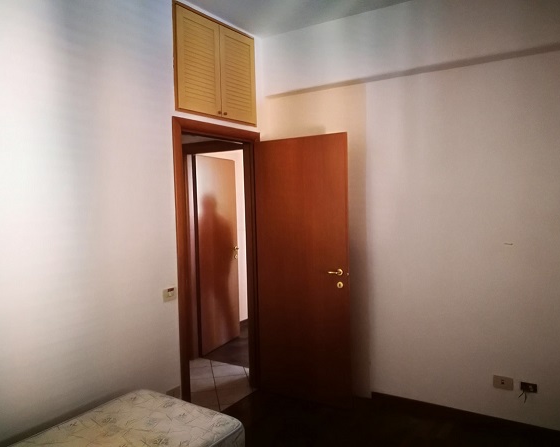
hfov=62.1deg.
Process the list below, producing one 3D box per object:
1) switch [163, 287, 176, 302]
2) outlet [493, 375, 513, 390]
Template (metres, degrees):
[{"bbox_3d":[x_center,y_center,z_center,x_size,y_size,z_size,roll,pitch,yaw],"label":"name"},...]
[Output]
[{"bbox_3d":[-0.725,0.473,3.086,0.013,0.081,0.120,0,3,33],"label":"switch"},{"bbox_3d":[1.508,1.079,3.138,0.120,0.081,0.013,0,3,33],"label":"outlet"}]

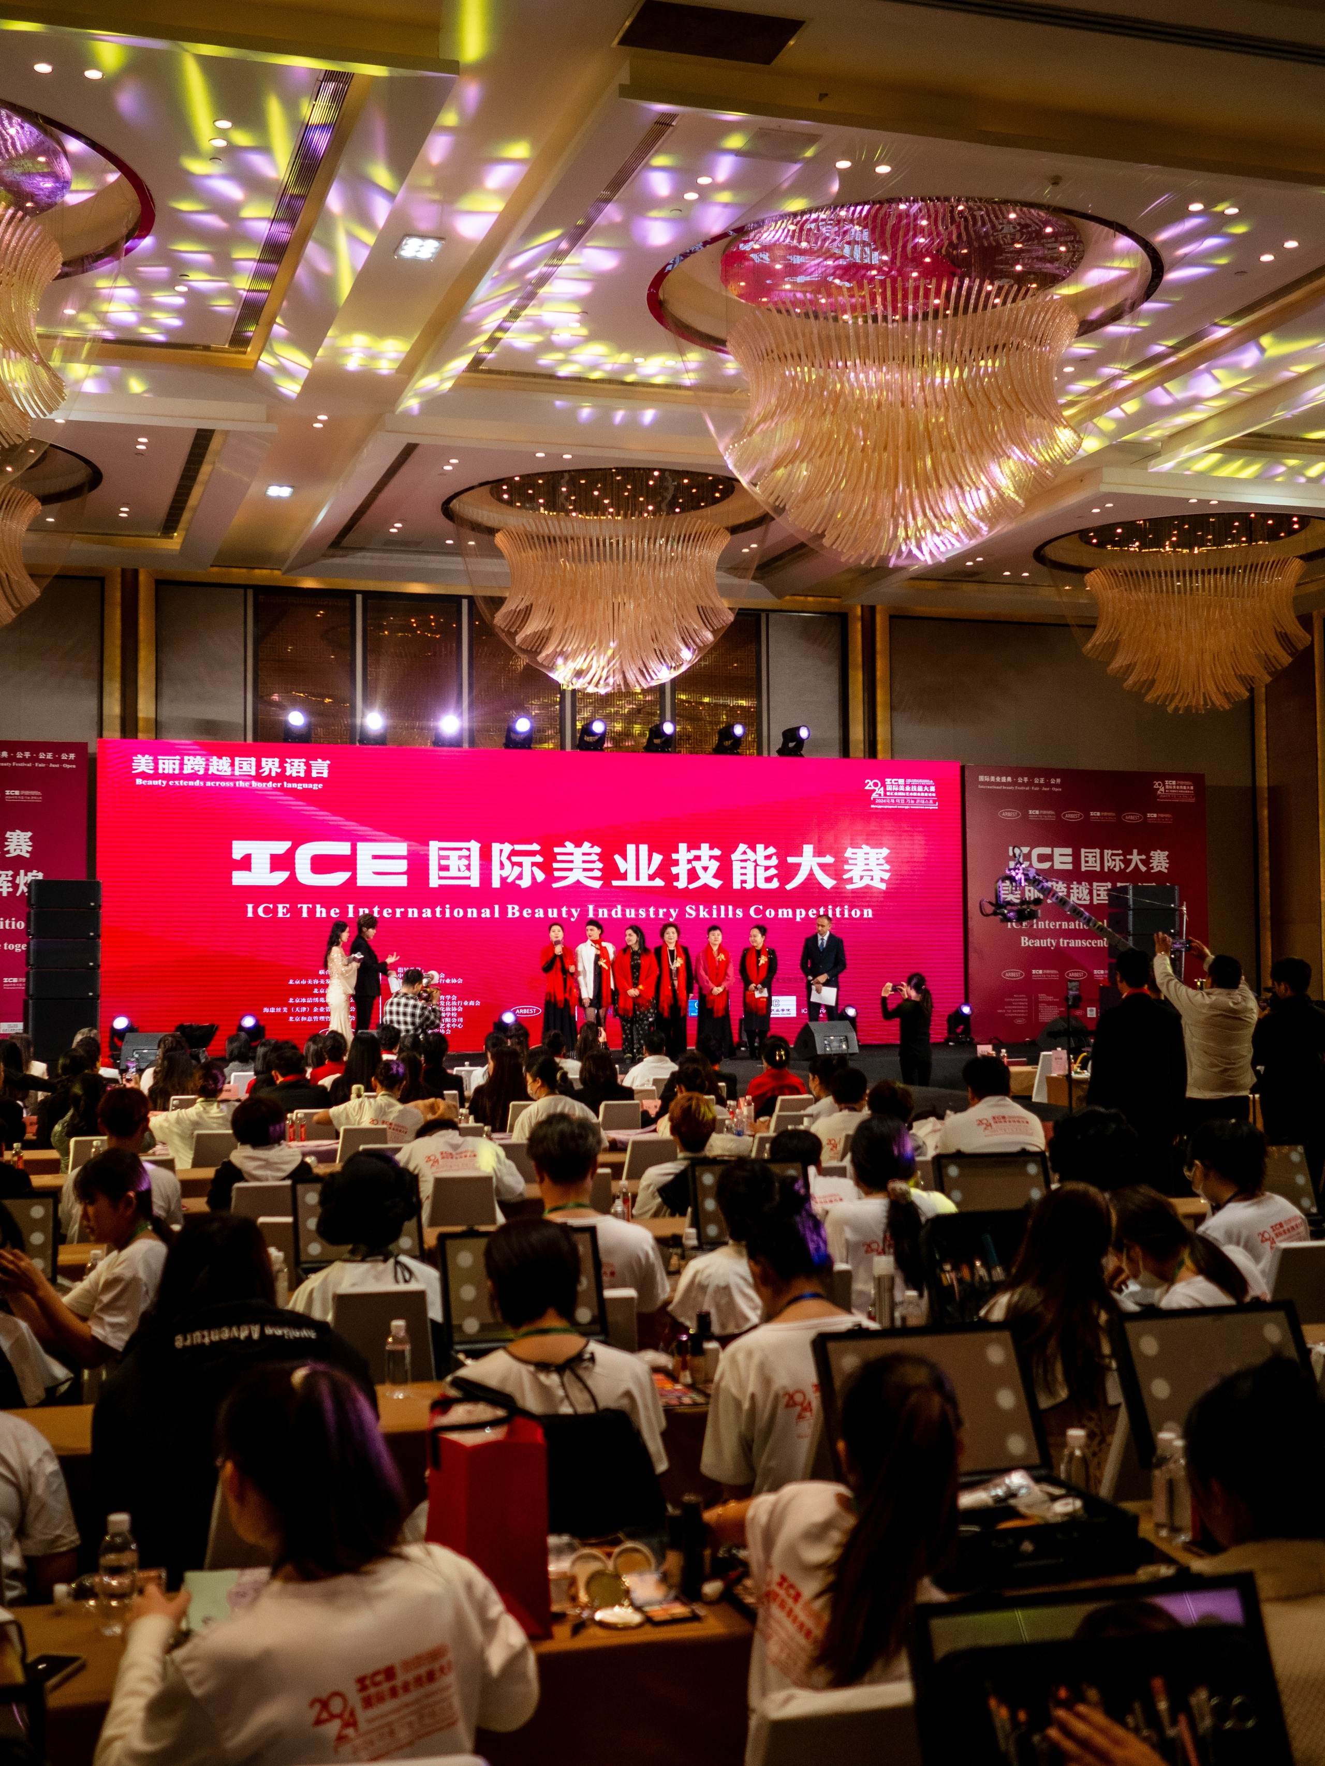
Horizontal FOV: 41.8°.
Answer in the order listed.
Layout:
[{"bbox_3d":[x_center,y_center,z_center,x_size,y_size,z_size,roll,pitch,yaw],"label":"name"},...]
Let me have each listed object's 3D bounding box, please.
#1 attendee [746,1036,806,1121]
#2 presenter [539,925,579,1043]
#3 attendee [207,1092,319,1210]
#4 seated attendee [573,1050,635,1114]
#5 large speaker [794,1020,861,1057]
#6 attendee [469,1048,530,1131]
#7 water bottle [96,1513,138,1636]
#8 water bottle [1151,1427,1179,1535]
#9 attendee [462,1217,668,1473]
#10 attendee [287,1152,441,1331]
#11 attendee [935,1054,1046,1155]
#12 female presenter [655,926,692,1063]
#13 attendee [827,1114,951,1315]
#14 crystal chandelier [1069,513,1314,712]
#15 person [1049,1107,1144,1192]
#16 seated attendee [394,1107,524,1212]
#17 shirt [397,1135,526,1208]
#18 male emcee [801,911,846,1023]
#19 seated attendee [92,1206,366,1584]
[{"bbox_3d":[0.743,1.628,11.388,0.460,1.242,0.700,0,-3,-14],"label":"attendee"},{"bbox_3d":[-1.254,1.314,21.063,0.480,1.640,0.350,0,-3,-10],"label":"presenter"},{"bbox_3d":[-1.560,1.434,6.688,0.500,1.236,0.720,0,-3,-16],"label":"attendee"},{"bbox_3d":[-0.379,1.591,10.188,0.450,1.221,0.700,0,-3,-16],"label":"seated attendee"},{"bbox_3d":[2.002,1.914,21.146,0.620,0.470,0.500,1,-2,-32],"label":"large speaker"},{"bbox_3d":[-1.030,1.622,10.716,0.470,1.220,0.750,0,-3,-15],"label":"attendee"},{"bbox_3d":[-0.825,1.054,2.625,0.061,0.175,0.061,0,-2,0],"label":"water bottle"},{"bbox_3d":[0.887,1.044,3.050,0.054,0.190,0.054,0,-3,-16],"label":"water bottle"},{"bbox_3d":[-0.254,1.302,3.665,0.500,1.240,0.800,0,-3,-15],"label":"attendee"},{"bbox_3d":[-0.818,1.341,4.694,0.480,1.233,0.720,1,-3,-20],"label":"attendee"},{"bbox_3d":[1.394,1.411,7.588,0.520,1.327,0.750,0,-3,-10],"label":"attendee"},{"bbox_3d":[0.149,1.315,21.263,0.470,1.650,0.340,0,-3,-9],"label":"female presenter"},{"bbox_3d":[0.718,1.359,5.456,0.480,1.260,0.740,0,-2,-14],"label":"attendee"},{"bbox_3d":[7.156,-3.445,23.714,3.200,2.370,3.200,0,-3,-17],"label":"crystal chandelier"},{"bbox_3d":[1.298,1.338,5.257,0.500,1.290,0.700,1,-2,-30],"label":"person"},{"bbox_3d":[-0.874,1.535,7.237,0.580,1.090,0.850,0,-3,-13],"label":"seated attendee"},{"bbox_3d":[-0.849,1.317,7.169,0.560,0.620,0.480,0,-3,-13],"label":"shirt"},{"bbox_3d":[1.988,1.245,21.360,0.550,1.760,0.360,0,-3,-8],"label":"male emcee"},{"bbox_3d":[-0.875,1.274,3.447,0.550,1.256,0.750,0,-3,-16],"label":"seated attendee"}]

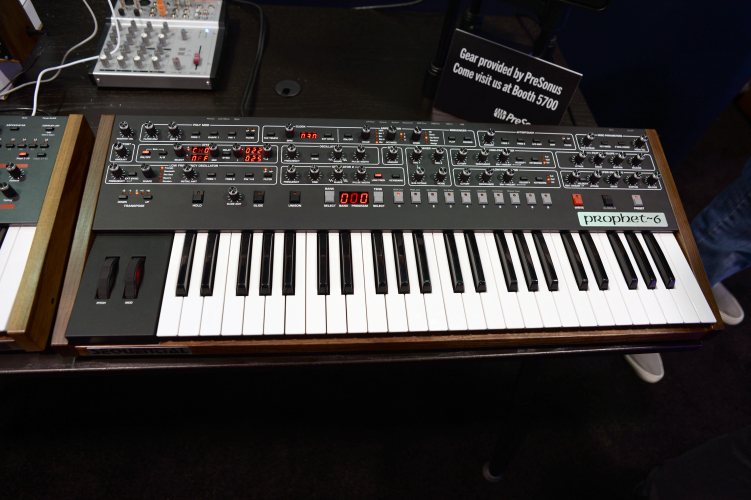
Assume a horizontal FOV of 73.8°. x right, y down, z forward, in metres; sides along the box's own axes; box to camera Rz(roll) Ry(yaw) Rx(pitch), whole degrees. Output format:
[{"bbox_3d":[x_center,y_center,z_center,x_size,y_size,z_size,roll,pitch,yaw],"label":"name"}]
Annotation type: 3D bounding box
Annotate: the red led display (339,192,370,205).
[{"bbox_3d":[-0.028,-0.069,0.658,0.039,0.004,0.019,0,65,-7],"label":"red led display"}]

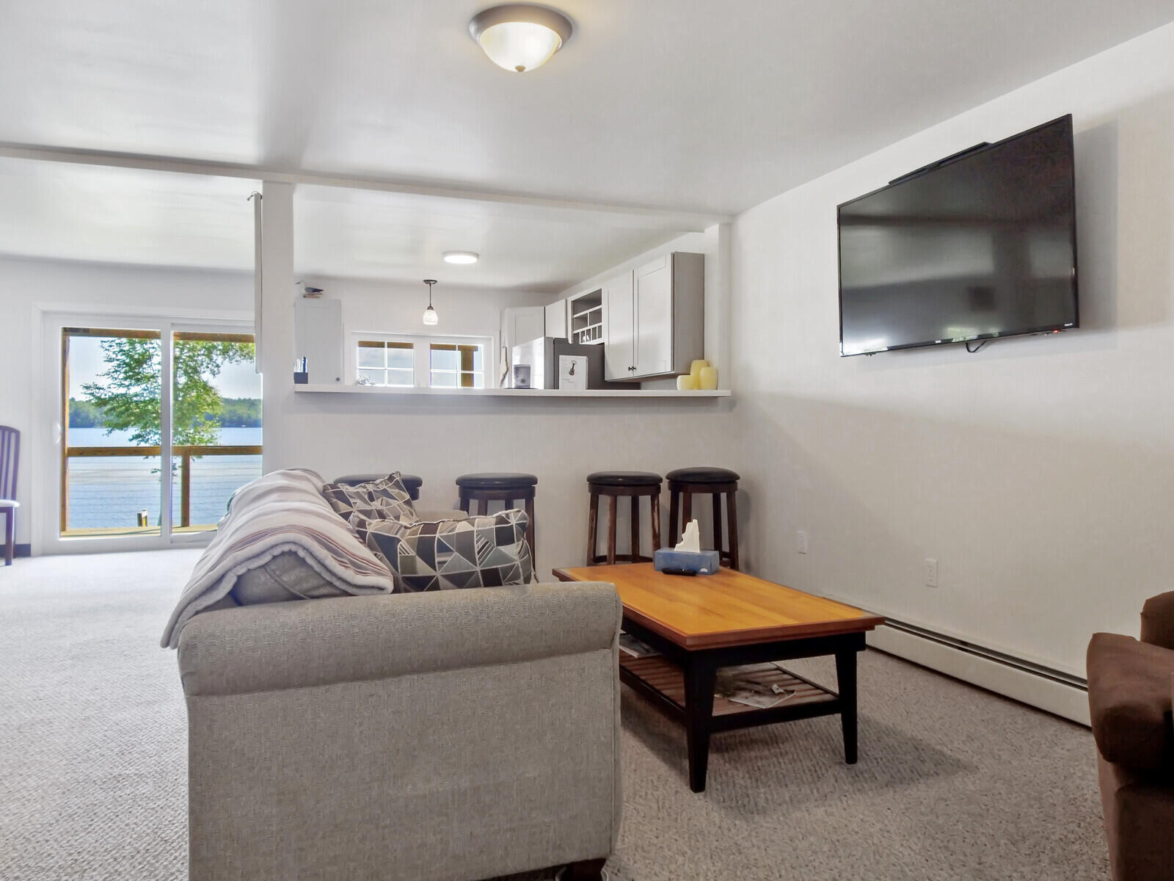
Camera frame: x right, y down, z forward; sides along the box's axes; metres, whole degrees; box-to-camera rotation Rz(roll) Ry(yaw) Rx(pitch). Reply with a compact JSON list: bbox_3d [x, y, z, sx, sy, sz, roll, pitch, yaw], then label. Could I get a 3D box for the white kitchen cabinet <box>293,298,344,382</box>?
[{"bbox_3d":[-2.290,-0.809,6.306,0.390,0.740,0.330,-1,2,-23],"label":"white kitchen cabinet"}]

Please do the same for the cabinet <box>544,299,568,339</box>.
[{"bbox_3d":[-0.124,-0.977,6.483,0.320,0.400,0.520,-1,2,-23],"label":"cabinet"}]

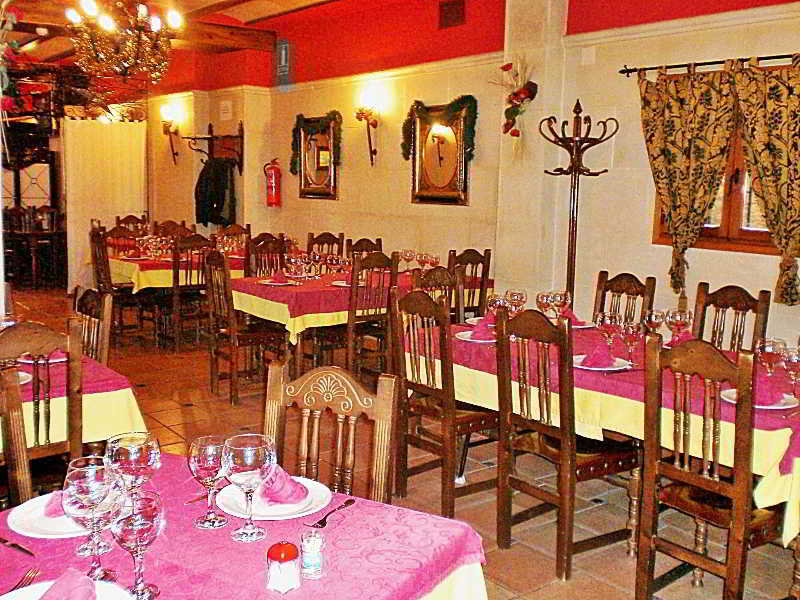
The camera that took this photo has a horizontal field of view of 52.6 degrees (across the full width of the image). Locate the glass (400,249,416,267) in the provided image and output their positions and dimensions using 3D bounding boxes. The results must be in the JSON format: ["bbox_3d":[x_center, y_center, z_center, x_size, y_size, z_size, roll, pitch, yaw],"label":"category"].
[{"bbox_3d":[0.070,-0.292,6.447,0.110,0.203,0.110,1,8,0],"label":"glass"}]

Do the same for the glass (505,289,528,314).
[{"bbox_3d":[0.581,0.056,4.064,0.112,0.200,0.112,-6,10,-40],"label":"glass"}]

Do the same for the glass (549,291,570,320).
[{"bbox_3d":[0.790,0.068,4.016,0.106,0.198,0.106,-6,10,-40],"label":"glass"}]

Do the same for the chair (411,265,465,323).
[{"bbox_3d":[0.327,0.349,4.503,0.410,1.020,0.450,-5,10,-37],"label":"chair"}]

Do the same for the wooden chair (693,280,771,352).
[{"bbox_3d":[1.498,0.466,4.057,0.480,1.020,0.395,-5,10,-34],"label":"wooden chair"}]

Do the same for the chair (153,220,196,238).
[{"bbox_3d":[-2.413,-0.309,9.004,0.395,1.020,0.480,-6,11,-39],"label":"chair"}]

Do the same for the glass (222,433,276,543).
[{"bbox_3d":[-0.313,0.392,1.679,0.111,0.202,0.111,3,9,6],"label":"glass"}]

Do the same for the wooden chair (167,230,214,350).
[{"bbox_3d":[-1.865,-0.086,7.214,0.395,1.000,0.480,-2,9,-24],"label":"wooden chair"}]

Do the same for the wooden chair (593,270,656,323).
[{"bbox_3d":[1.087,0.390,4.539,0.480,1.020,0.395,-4,10,-33],"label":"wooden chair"}]

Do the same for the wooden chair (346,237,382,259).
[{"bbox_3d":[-0.163,0.007,7.064,0.395,1.020,0.480,-7,11,-42],"label":"wooden chair"}]

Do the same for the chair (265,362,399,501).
[{"bbox_3d":[-0.275,0.696,1.925,0.395,1.000,0.480,5,9,27],"label":"chair"}]

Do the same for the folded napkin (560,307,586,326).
[{"bbox_3d":[0.919,0.079,4.298,0.100,0.090,0.120,-5,11,-38],"label":"folded napkin"}]

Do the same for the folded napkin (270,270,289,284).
[{"bbox_3d":[-0.844,-0.171,5.666,0.110,0.090,0.115,-6,10,-40],"label":"folded napkin"}]

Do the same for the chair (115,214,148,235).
[{"bbox_3d":[-2.939,-0.424,9.123,0.420,1.040,0.480,-5,11,-38],"label":"chair"}]

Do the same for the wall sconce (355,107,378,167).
[{"bbox_3d":[-0.320,-1.562,7.729,0.190,0.540,0.160,-6,11,-39],"label":"wall sconce"}]

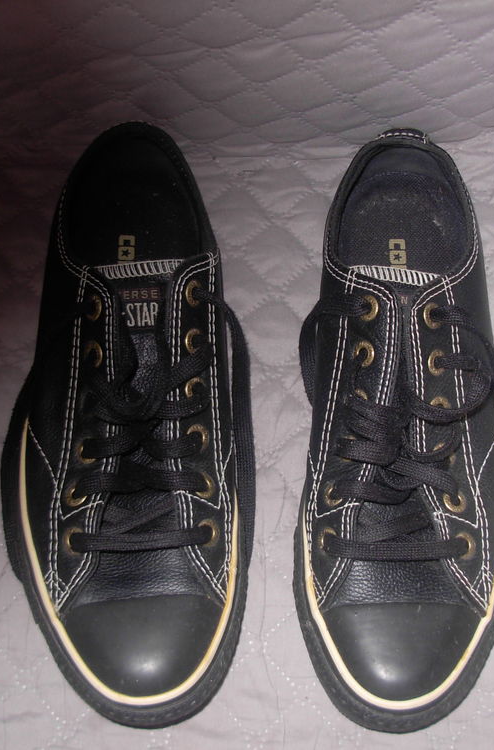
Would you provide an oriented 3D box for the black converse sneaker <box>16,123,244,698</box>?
[{"bbox_3d":[-0.053,0.006,0.526,0.103,0.095,0.287,-2,60,-1],"label":"black converse sneaker"}]

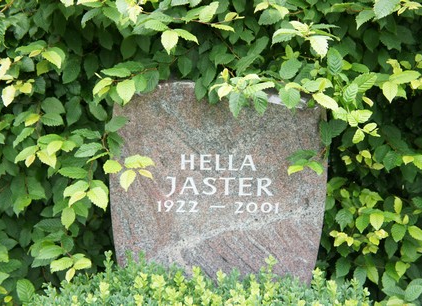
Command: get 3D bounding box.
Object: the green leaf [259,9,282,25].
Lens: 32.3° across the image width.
[{"bbox_3d":[0.136,-0.311,1.660,0.053,0.040,0.018,-12,-24,-6],"label":"green leaf"}]

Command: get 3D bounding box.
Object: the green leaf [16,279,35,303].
[{"bbox_3d":[-0.487,0.363,1.910,0.046,0.066,0.015,-11,-12,-14],"label":"green leaf"}]

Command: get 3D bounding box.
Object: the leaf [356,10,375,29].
[{"bbox_3d":[0.353,-0.303,1.660,0.033,0.058,0.018,40,-12,17],"label":"leaf"}]

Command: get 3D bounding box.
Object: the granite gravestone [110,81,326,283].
[{"bbox_3d":[0.025,0.102,2.009,0.576,0.608,0.140,1,14,4],"label":"granite gravestone"}]

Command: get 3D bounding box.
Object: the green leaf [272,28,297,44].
[{"bbox_3d":[0.192,-0.304,1.900,0.075,0.022,0.040,-26,50,-17],"label":"green leaf"}]

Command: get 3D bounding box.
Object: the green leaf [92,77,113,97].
[{"bbox_3d":[-0.273,-0.166,1.830,0.067,0.017,0.035,-40,46,-11],"label":"green leaf"}]

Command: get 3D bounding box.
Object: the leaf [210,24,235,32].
[{"bbox_3d":[0.029,-0.311,1.830,0.063,0.015,0.033,17,25,0],"label":"leaf"}]

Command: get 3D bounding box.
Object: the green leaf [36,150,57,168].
[{"bbox_3d":[-0.382,0.015,1.700,0.040,0.018,0.060,-40,74,-20],"label":"green leaf"}]

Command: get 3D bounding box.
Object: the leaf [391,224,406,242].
[{"bbox_3d":[0.497,0.215,1.940,0.036,0.049,0.014,-3,-20,9],"label":"leaf"}]

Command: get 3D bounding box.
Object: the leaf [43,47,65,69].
[{"bbox_3d":[-0.433,-0.262,2.000,0.072,0.024,0.045,40,58,17],"label":"leaf"}]

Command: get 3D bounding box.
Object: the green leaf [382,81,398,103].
[{"bbox_3d":[0.490,-0.169,2.000,0.041,0.061,0.016,-2,-17,-1],"label":"green leaf"}]

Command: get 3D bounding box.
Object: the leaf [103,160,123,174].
[{"bbox_3d":[-0.221,0.033,1.650,0.044,0.034,0.016,3,-20,1],"label":"leaf"}]

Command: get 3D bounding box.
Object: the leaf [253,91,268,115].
[{"bbox_3d":[0.126,-0.128,1.848,0.034,0.058,0.028,0,14,0],"label":"leaf"}]

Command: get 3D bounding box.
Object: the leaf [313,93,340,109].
[{"bbox_3d":[0.301,-0.134,1.900,0.081,0.018,0.039,31,48,14],"label":"leaf"}]

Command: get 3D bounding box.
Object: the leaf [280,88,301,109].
[{"bbox_3d":[0.202,-0.138,1.846,0.053,0.048,0.028,0,14,0],"label":"leaf"}]

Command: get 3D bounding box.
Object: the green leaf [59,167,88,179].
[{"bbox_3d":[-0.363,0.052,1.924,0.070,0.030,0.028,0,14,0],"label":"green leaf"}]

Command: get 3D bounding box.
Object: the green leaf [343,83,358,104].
[{"bbox_3d":[0.374,-0.159,1.950,0.037,0.062,0.015,21,-12,25],"label":"green leaf"}]

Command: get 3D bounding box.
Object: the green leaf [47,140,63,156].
[{"bbox_3d":[-0.360,-0.010,1.690,0.049,0.016,0.029,-39,74,-20],"label":"green leaf"}]

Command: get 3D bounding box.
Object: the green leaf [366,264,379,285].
[{"bbox_3d":[0.462,0.347,2.080,0.038,0.065,0.015,-34,-12,11],"label":"green leaf"}]

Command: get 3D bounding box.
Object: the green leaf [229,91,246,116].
[{"bbox_3d":[0.059,-0.110,1.610,0.034,0.060,0.016,3,-8,0],"label":"green leaf"}]

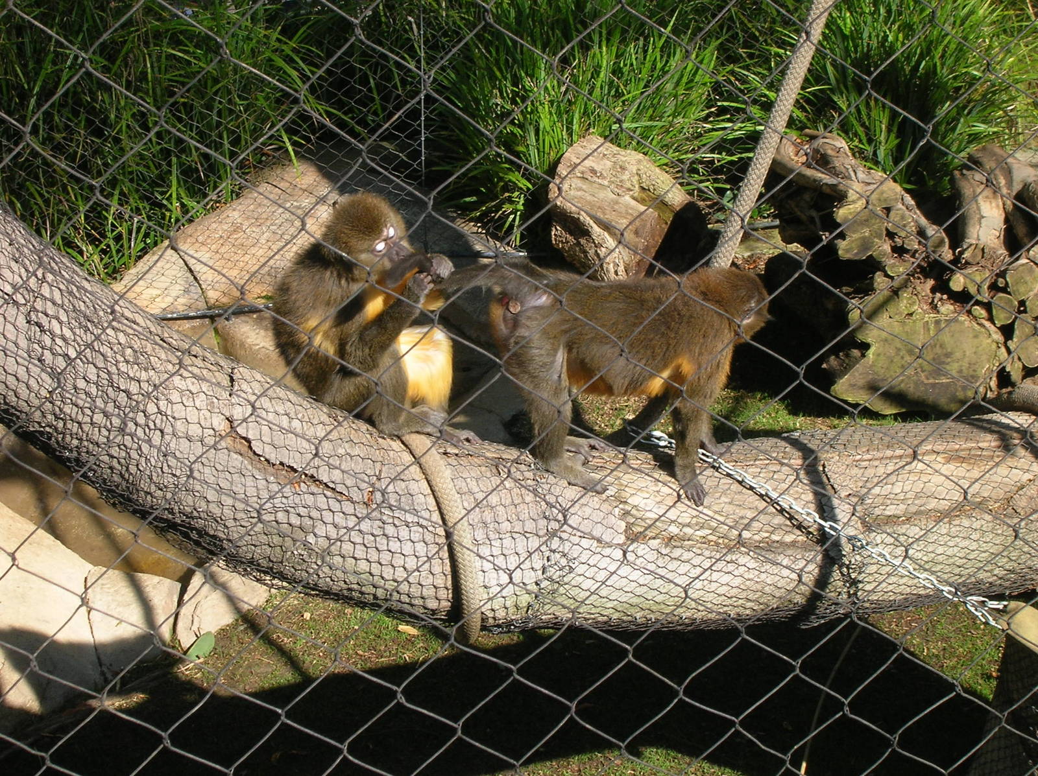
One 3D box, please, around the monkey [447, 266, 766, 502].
[{"bbox_3d":[0.165,-0.011,5.080,0.490,0.370,0.180,-3,28,-6],"label":"monkey"}]

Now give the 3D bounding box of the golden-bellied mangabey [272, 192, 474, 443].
[{"bbox_3d":[-0.248,-0.113,5.120,0.290,0.390,0.220,11,30,19],"label":"golden-bellied mangabey"}]

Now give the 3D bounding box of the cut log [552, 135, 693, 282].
[{"bbox_3d":[0.229,-0.373,6.550,0.280,0.240,0.230,22,35,34],"label":"cut log"}]

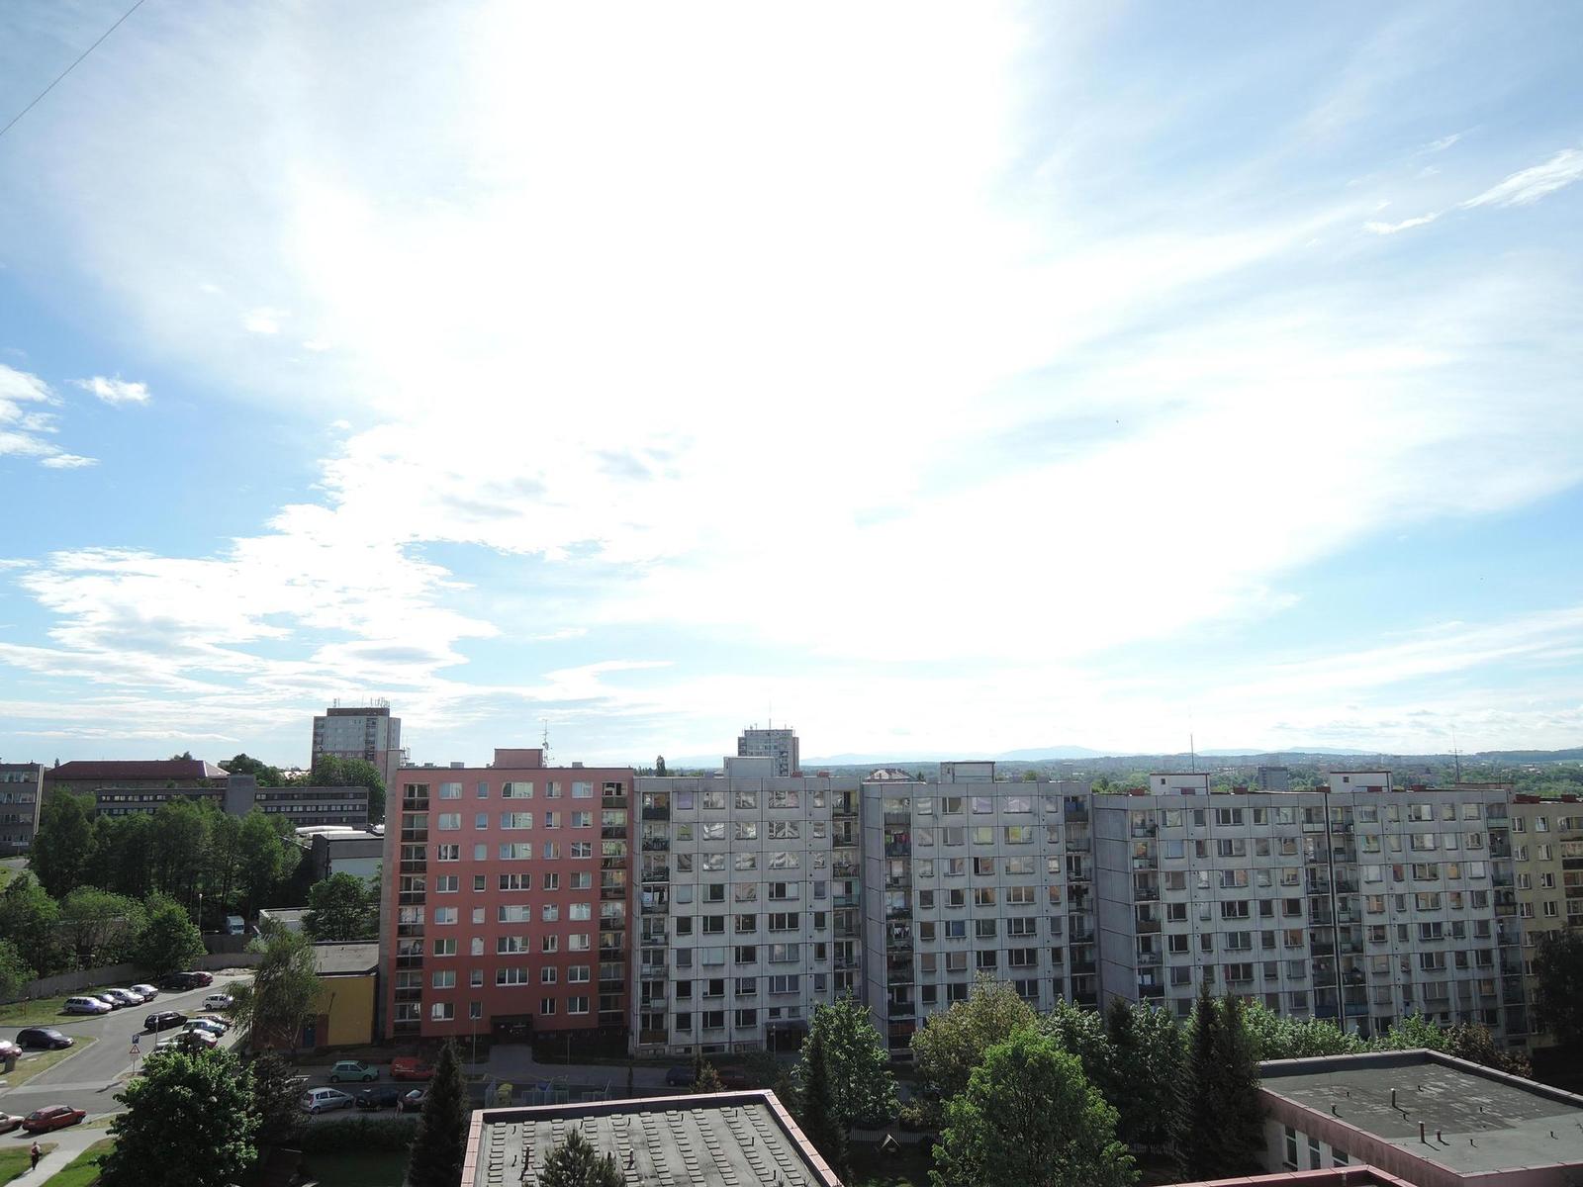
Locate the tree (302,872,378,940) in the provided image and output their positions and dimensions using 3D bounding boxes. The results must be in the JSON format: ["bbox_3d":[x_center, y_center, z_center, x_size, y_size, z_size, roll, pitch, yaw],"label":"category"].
[{"bbox_3d":[-52.410,38.440,128.380,8.400,11.620,8.200,3,-9,-21],"label":"tree"}]

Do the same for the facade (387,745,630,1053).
[{"bbox_3d":[-26.950,28.930,107.140,21.500,27.010,11.500,2,-9,-13],"label":"facade"}]

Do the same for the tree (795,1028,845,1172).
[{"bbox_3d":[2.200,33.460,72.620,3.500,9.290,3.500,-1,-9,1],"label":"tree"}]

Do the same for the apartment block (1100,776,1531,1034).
[{"bbox_3d":[50.350,31.230,109.730,42.400,26.070,11.500,2,-9,-13],"label":"apartment block"}]

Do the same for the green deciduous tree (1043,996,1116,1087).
[{"bbox_3d":[23.120,37.150,87.520,6.300,9.500,6.200,-2,-9,14],"label":"green deciduous tree"}]

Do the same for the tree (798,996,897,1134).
[{"bbox_3d":[4.250,34.870,82.290,7.300,9.340,7.000,-1,-9,3],"label":"tree"}]

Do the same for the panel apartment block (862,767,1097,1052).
[{"bbox_3d":[17.620,30.140,107.960,21.500,26.520,11.500,2,-9,-13],"label":"panel apartment block"}]

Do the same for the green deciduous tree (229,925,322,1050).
[{"bbox_3d":[-47.310,36.200,99.790,7.600,11.200,7.400,4,-9,-24],"label":"green deciduous tree"}]

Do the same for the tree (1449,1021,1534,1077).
[{"bbox_3d":[64.150,42.230,100.410,6.800,5.800,6.000,-5,-10,31],"label":"tree"}]

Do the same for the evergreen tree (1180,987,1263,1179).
[{"bbox_3d":[28.470,32.260,72.500,5.000,12.340,5.000,-3,-9,20],"label":"evergreen tree"}]

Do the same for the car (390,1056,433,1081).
[{"bbox_3d":[-30.510,38.540,89.200,4.000,1.550,1.670,0,-9,-5],"label":"car"}]

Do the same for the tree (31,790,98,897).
[{"bbox_3d":[-104.590,36.570,158.000,8.000,16.150,8.000,5,-11,-32],"label":"tree"}]

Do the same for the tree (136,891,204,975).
[{"bbox_3d":[-73.790,40.480,130.720,7.700,9.540,7.400,4,-10,-28],"label":"tree"}]

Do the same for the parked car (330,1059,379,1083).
[{"bbox_3d":[-35.240,38.550,88.700,3.750,1.440,1.640,0,-9,-5],"label":"parked car"}]

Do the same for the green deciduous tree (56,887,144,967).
[{"bbox_3d":[-85.820,41.940,135.830,9.200,11.200,8.800,5,-10,-31],"label":"green deciduous tree"}]

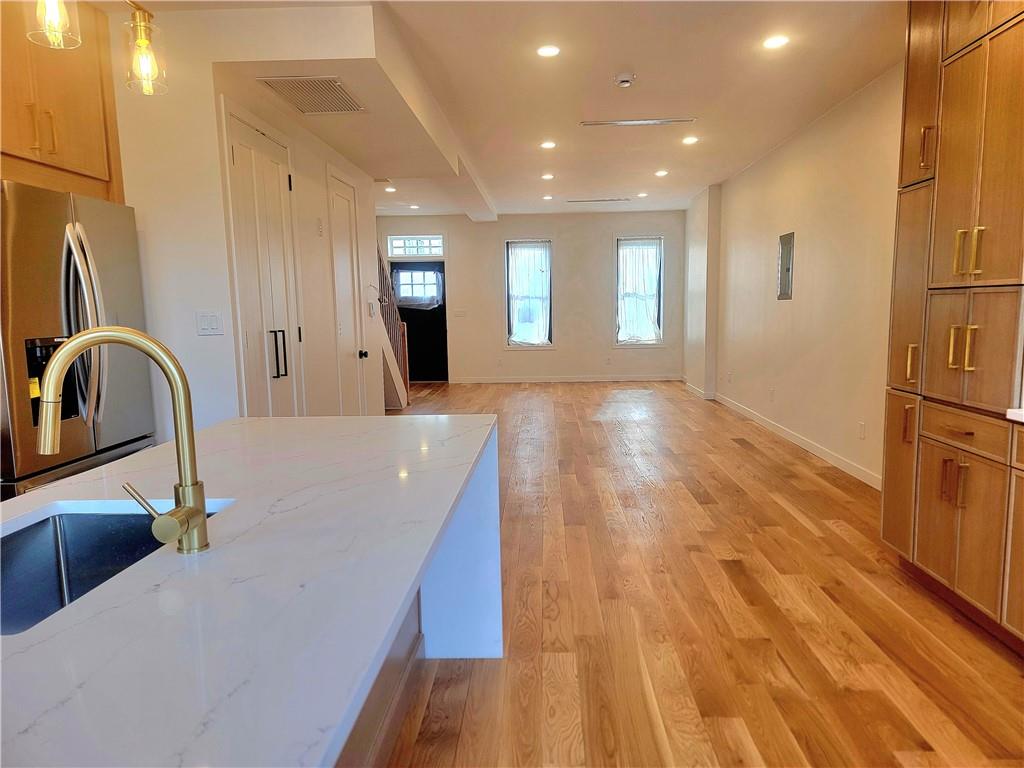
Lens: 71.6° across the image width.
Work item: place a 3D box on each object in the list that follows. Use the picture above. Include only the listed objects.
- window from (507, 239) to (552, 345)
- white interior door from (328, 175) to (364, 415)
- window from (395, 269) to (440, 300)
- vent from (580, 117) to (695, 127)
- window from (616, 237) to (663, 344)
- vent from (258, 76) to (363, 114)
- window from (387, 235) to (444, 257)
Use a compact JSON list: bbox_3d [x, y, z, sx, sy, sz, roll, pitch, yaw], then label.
[{"bbox_3d":[0.297,-1.549,12.079,0.782,1.822,0.120,0,6,3],"label":"window"},{"bbox_3d":[-1.416,-0.518,6.109,0.050,2.373,0.681,0,6,3],"label":"white interior door"},{"bbox_3d":[-1.636,-1.730,12.353,0.789,0.534,0.050,0,6,3],"label":"window"},{"bbox_3d":[1.052,-2.203,5.951,0.951,0.030,0.120,0,6,3],"label":"vent"},{"bbox_3d":[2.150,-1.570,11.977,0.770,1.807,0.120,0,6,3],"label":"window"},{"bbox_3d":[-1.163,-1.725,4.245,0.421,0.030,0.738,0,6,3],"label":"vent"},{"bbox_3d":[-1.639,-2.372,12.181,0.951,0.363,0.100,0,6,3],"label":"window"}]

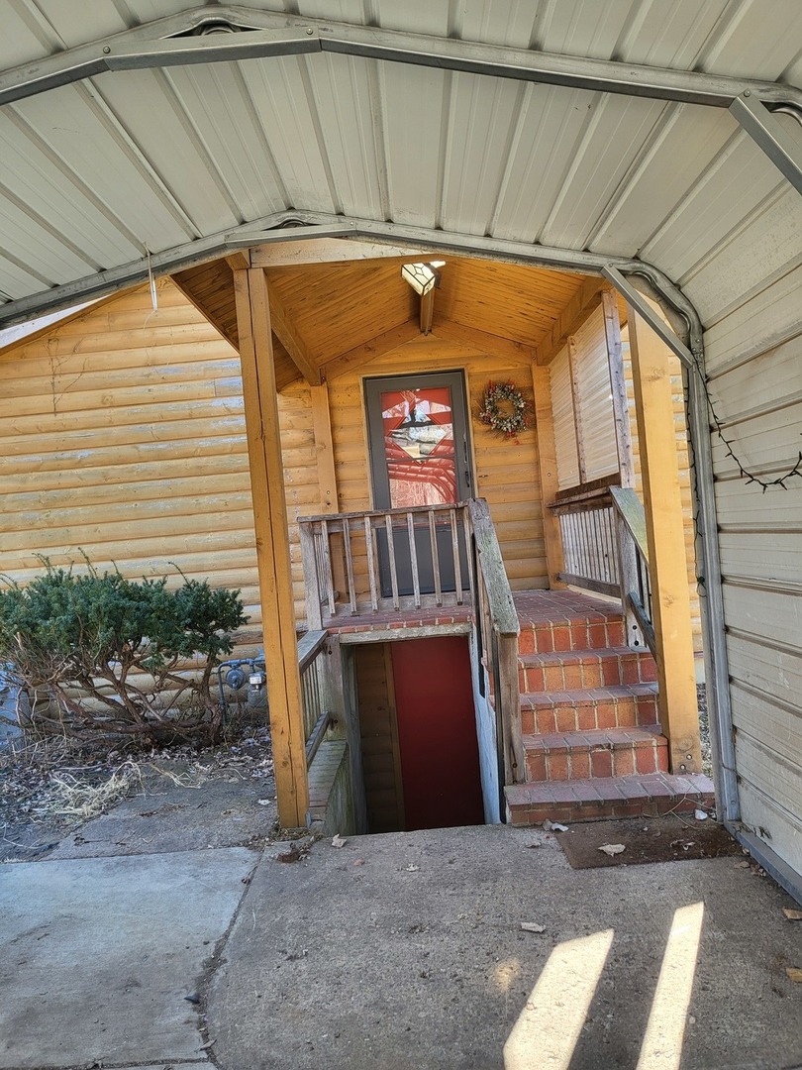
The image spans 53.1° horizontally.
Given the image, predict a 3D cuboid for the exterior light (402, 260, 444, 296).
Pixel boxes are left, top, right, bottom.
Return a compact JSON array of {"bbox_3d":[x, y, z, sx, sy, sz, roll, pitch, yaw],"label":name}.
[{"bbox_3d":[0.152,-1.769,5.521,0.289,0.213,0.213,-5,0,1],"label":"exterior light"}]

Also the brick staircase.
[{"bbox_3d":[1.035,0.953,5.609,1.056,0.823,3.563,-5,0,1],"label":"brick staircase"}]

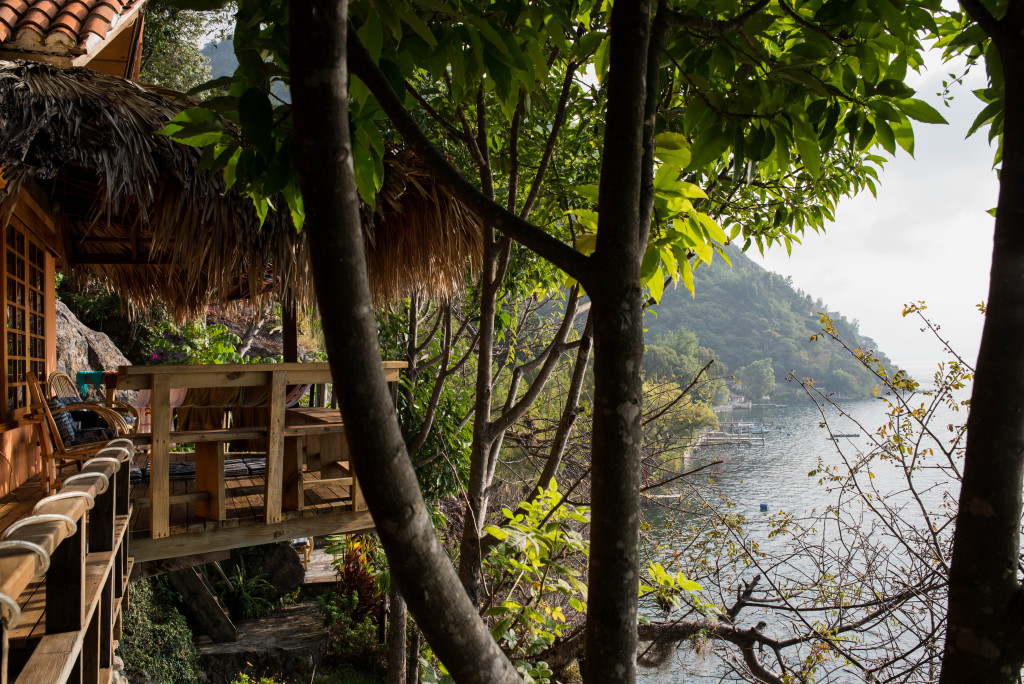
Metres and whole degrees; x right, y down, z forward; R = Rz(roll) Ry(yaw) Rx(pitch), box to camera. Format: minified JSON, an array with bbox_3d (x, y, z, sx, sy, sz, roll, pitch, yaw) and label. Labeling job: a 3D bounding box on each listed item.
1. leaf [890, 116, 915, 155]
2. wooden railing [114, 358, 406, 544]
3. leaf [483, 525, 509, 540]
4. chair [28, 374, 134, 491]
[{"bbox_3d":[1.251,-0.667,3.200,0.080,0.135,0.060,0,-1,-11],"label":"leaf"},{"bbox_3d":[-1.545,0.670,6.600,2.130,1.050,0.150,1,-1,-43],"label":"wooden railing"},{"bbox_3d":[-0.073,0.842,4.400,0.115,0.070,0.075,0,-1,-11],"label":"leaf"},{"bbox_3d":[-3.250,0.685,7.500,0.740,0.930,0.650,0,-1,-20],"label":"chair"}]

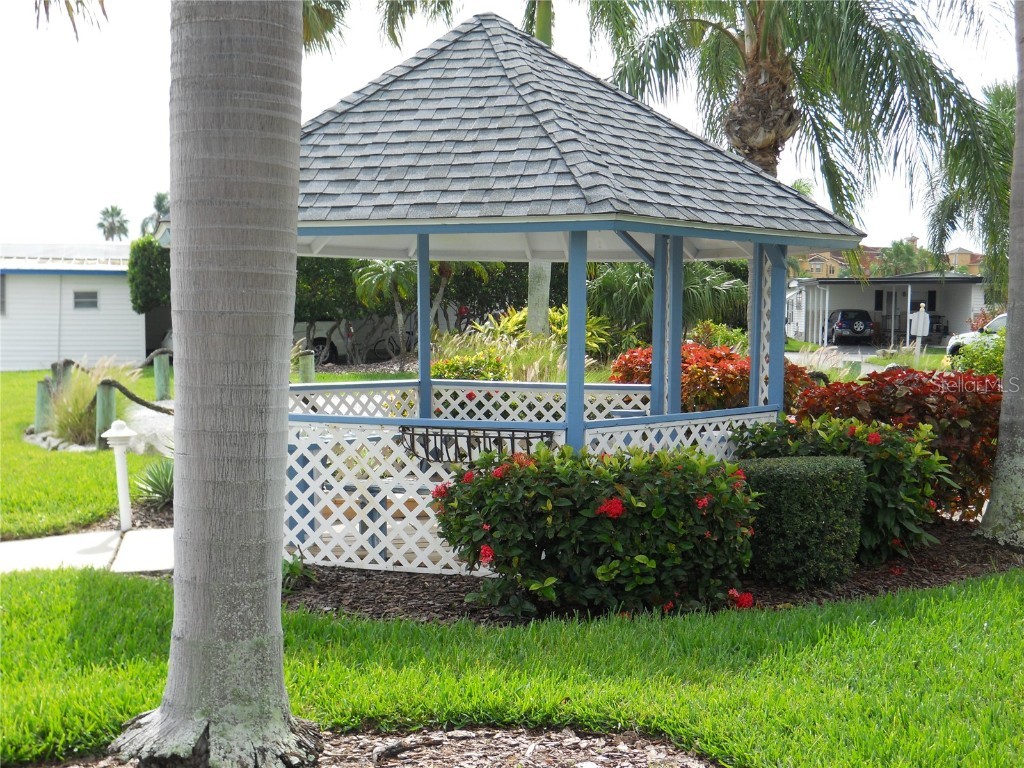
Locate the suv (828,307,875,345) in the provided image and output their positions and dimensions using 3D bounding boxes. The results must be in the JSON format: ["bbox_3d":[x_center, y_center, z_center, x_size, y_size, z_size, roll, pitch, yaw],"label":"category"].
[{"bbox_3d":[15.795,-2.675,56.935,1.750,1.690,4.200,1,4,8],"label":"suv"}]

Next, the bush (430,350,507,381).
[{"bbox_3d":[-0.610,0.061,16.536,1.170,0.981,1.150,1,4,0],"label":"bush"}]

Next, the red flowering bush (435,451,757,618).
[{"bbox_3d":[0.482,0.765,6.911,1.805,0.798,1.200,1,4,0],"label":"red flowering bush"}]

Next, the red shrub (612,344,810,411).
[{"bbox_3d":[2.182,0.171,13.336,2.171,1.210,1.600,1,4,0],"label":"red shrub"}]

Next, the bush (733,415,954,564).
[{"bbox_3d":[2.232,0.658,8.206,1.470,0.880,1.200,1,4,0],"label":"bush"}]

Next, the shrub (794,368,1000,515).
[{"bbox_3d":[3.146,0.448,9.795,1.722,1.116,1.400,1,4,0],"label":"shrub"}]

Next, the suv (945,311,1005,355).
[{"bbox_3d":[14.202,-1.145,32.284,1.850,1.680,4.550,-2,5,-40],"label":"suv"}]

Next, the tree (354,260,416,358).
[{"bbox_3d":[-3.570,-2.292,35.929,2.300,3.200,2.300,1,4,0],"label":"tree"}]

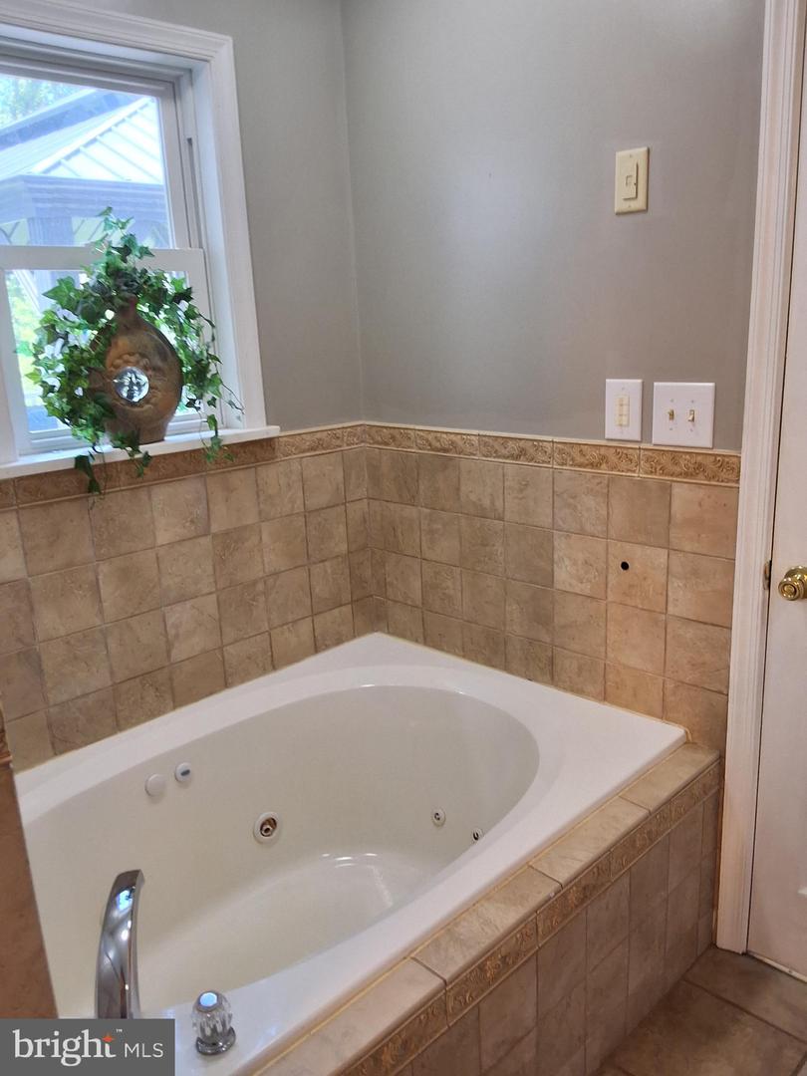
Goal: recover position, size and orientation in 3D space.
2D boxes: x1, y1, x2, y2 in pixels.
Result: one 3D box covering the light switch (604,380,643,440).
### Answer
[{"bbox_3d":[0.483,-0.281,1.920,0.011,0.133,0.091,-16,20,-43],"label":"light switch"}]

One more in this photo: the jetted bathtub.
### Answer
[{"bbox_3d":[-0.246,0.763,1.865,1.540,0.500,1.060,-16,20,-43],"label":"jetted bathtub"}]

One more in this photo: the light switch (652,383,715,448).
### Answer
[{"bbox_3d":[0.581,-0.256,1.821,0.017,0.132,0.137,-16,20,-43],"label":"light switch"}]

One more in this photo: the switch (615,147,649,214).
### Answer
[{"bbox_3d":[0.469,-0.736,1.797,0.013,0.122,0.075,-16,20,-43],"label":"switch"}]

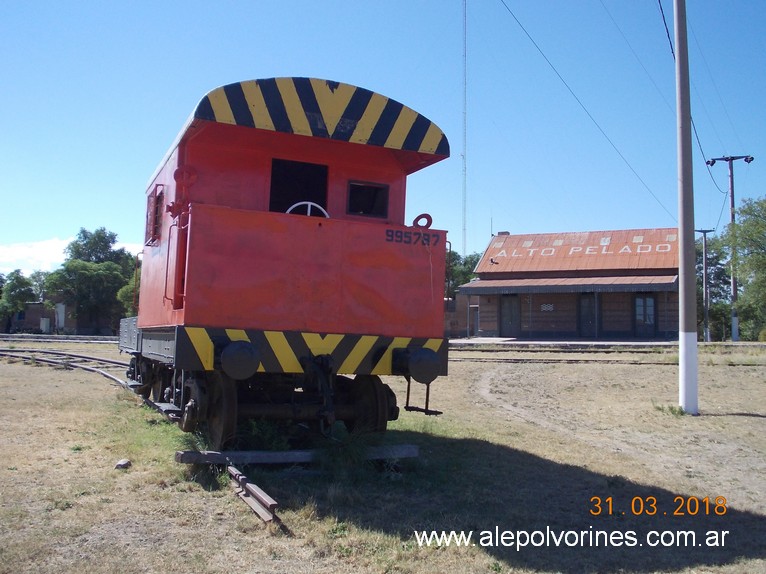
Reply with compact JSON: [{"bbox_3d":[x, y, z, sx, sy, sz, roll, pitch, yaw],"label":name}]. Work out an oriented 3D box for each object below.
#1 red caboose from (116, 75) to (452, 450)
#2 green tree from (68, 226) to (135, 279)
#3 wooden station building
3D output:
[{"bbox_3d":[-1.994,-0.048,12.389,3.010,4.033,8.650,4,-4,-21],"label":"red caboose"},{"bbox_3d":[-27.613,-0.557,82.157,7.600,10.771,7.400,1,-3,-19],"label":"green tree"},{"bbox_3d":[13.196,-0.294,55.716,13.099,7.446,10.900,-1,-3,24],"label":"wooden station building"}]

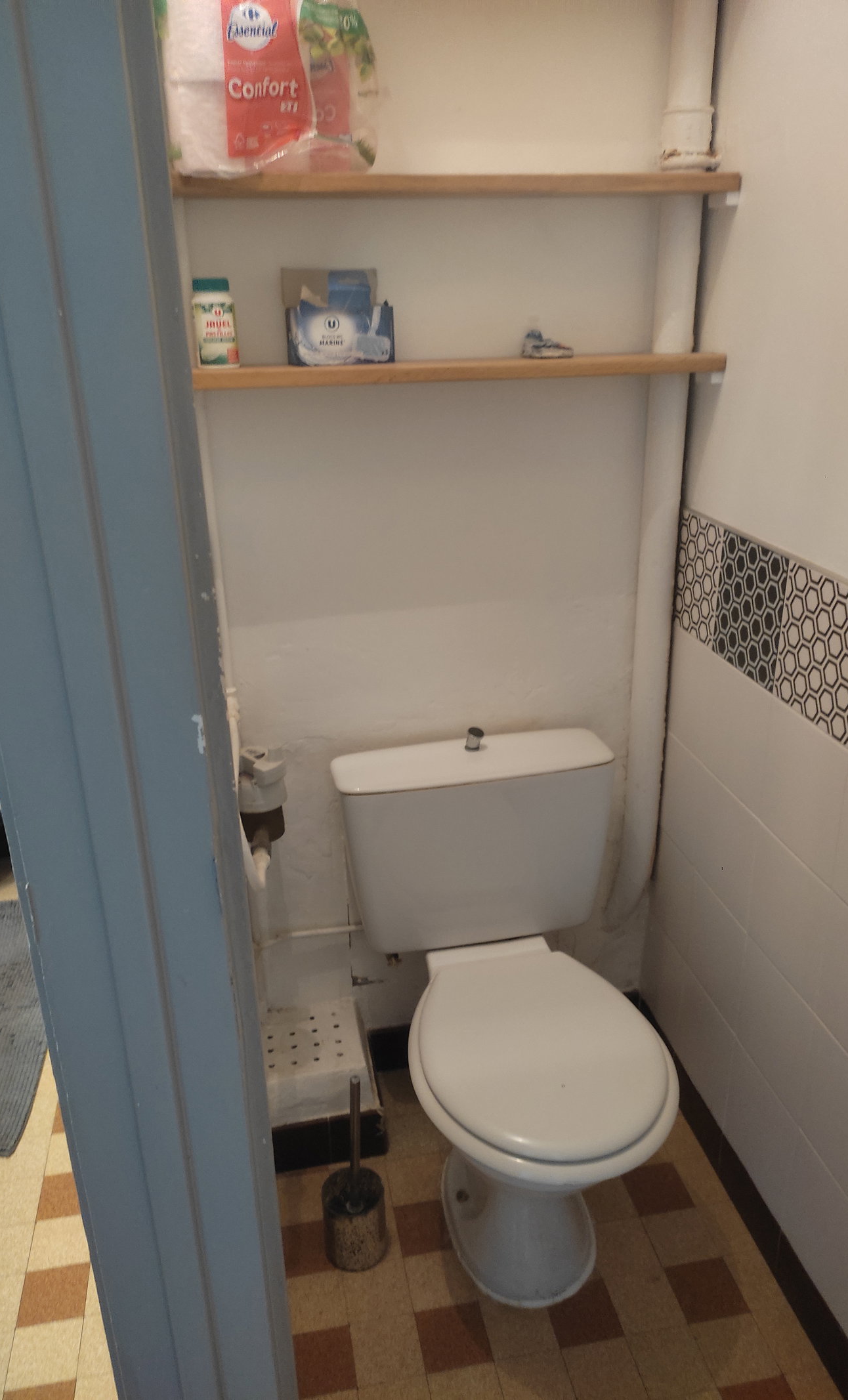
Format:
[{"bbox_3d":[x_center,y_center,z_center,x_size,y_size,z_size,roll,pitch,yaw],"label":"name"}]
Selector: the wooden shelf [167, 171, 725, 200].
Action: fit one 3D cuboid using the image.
[{"bbox_3d":[0.037,-0.723,1.486,0.809,0.024,0.143,-5,22,-9],"label":"wooden shelf"}]

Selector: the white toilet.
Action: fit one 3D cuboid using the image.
[{"bbox_3d":[0.132,0.501,1.631,0.440,0.775,0.645,-5,22,-10],"label":"white toilet"}]

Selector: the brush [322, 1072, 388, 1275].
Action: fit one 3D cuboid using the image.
[{"bbox_3d":[-0.113,0.727,1.658,0.100,0.345,0.100,-5,22,-9],"label":"brush"}]

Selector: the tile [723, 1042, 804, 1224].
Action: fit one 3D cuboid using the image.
[{"bbox_3d":[0.540,0.689,1.686,0.010,0.200,0.200,-5,22,-10],"label":"tile"}]

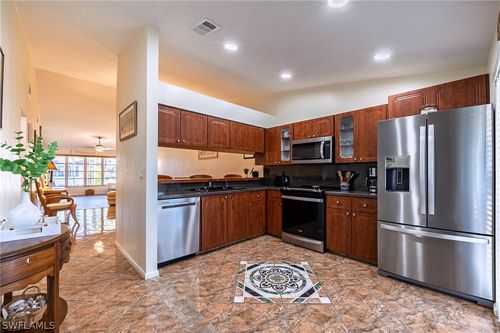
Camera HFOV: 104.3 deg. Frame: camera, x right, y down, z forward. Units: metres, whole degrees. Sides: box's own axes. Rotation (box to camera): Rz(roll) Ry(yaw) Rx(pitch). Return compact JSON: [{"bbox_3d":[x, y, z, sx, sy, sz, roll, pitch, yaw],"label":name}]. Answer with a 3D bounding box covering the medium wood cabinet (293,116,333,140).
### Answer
[{"bbox_3d":[1.216,-0.647,3.536,0.754,0.364,0.322,-1,-2,44],"label":"medium wood cabinet"}]

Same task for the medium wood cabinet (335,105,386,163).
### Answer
[{"bbox_3d":[1.742,-0.445,3.017,0.698,0.787,0.322,-1,-2,44],"label":"medium wood cabinet"}]

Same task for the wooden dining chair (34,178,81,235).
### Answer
[{"bbox_3d":[-4.300,0.831,4.370,0.570,1.040,0.650,-1,-2,41],"label":"wooden dining chair"}]

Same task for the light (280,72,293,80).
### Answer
[{"bbox_3d":[0.635,-1.568,3.380,0.180,0.030,0.180,13,8,44],"label":"light"}]

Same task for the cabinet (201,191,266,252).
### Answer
[{"bbox_3d":[-0.407,0.858,3.390,1.380,0.870,0.600,1,-2,-44],"label":"cabinet"}]

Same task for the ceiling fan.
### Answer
[{"bbox_3d":[-6.920,-1.005,9.000,1.250,0.660,1.250,1,-2,-44],"label":"ceiling fan"}]

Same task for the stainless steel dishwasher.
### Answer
[{"bbox_3d":[-1.115,0.834,2.715,0.590,0.860,0.600,1,-2,-44],"label":"stainless steel dishwasher"}]

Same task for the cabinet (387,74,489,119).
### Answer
[{"bbox_3d":[2.211,-0.687,2.367,0.820,0.360,0.570,-1,-2,42],"label":"cabinet"}]

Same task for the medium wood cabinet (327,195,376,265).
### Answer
[{"bbox_3d":[1.615,0.870,2.896,0.682,0.865,0.600,-1,-2,44],"label":"medium wood cabinet"}]

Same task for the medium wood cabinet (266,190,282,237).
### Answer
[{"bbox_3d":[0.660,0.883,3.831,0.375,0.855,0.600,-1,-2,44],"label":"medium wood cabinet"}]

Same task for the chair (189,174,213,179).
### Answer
[{"bbox_3d":[-0.917,0.765,4.062,0.520,1.130,0.500,-1,-2,44],"label":"chair"}]

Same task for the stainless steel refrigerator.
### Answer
[{"bbox_3d":[2.050,0.374,2.265,0.880,1.770,0.860,-1,-2,42],"label":"stainless steel refrigerator"}]

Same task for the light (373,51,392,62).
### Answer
[{"bbox_3d":[1.634,-1.365,2.398,0.190,0.040,0.190,11,7,43],"label":"light"}]

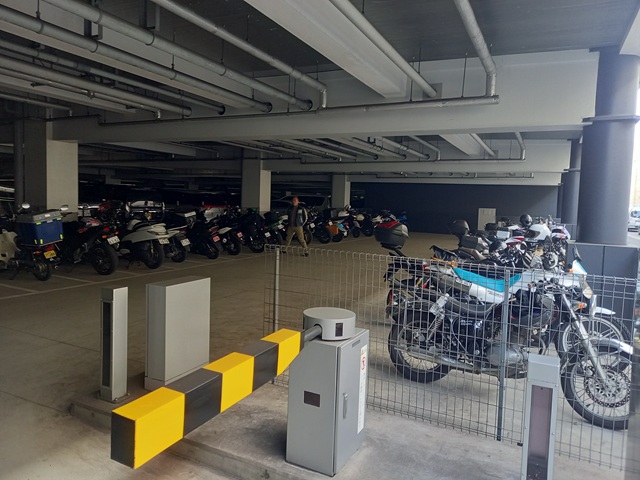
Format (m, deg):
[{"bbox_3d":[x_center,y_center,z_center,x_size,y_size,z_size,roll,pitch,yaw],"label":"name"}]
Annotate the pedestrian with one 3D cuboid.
[{"bbox_3d":[-0.708,-0.401,13.118,0.580,1.660,0.500,-1,6,-35],"label":"pedestrian"}]

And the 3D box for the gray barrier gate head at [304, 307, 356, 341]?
[{"bbox_3d":[0.054,0.466,2.595,0.295,0.115,0.295,2,5,0],"label":"gray barrier gate head"}]

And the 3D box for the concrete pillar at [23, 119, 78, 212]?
[{"bbox_3d":[-6.412,-1.227,11.017,0.861,3.277,0.787,4,5,26],"label":"concrete pillar"}]

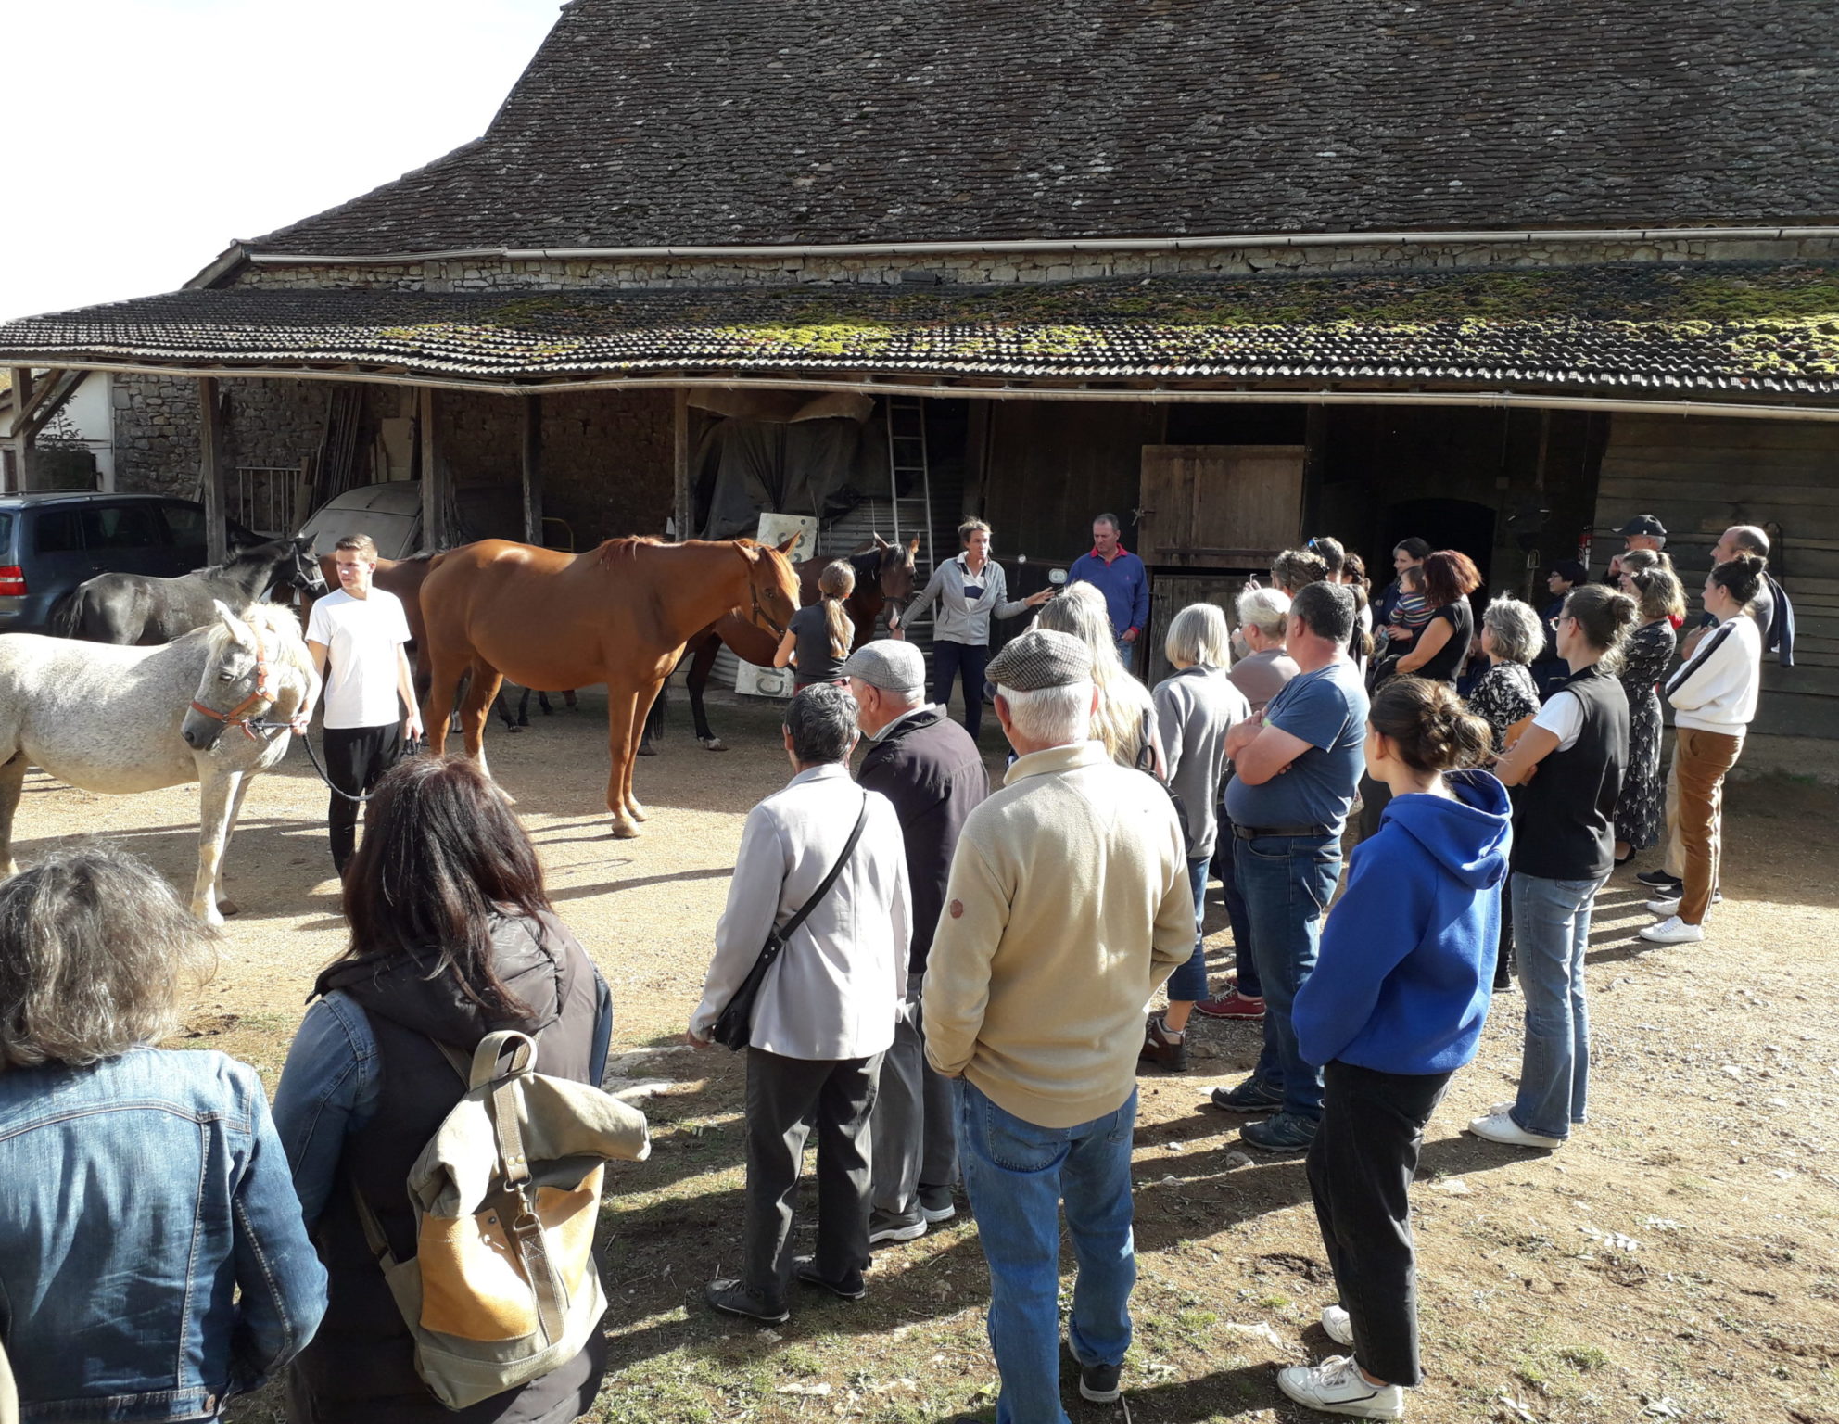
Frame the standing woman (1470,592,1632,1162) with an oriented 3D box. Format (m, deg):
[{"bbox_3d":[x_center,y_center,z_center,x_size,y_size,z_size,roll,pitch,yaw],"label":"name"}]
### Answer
[{"bbox_3d":[1.985,0.521,4.621,0.440,1.710,0.480,8,12,34],"label":"standing woman"}]

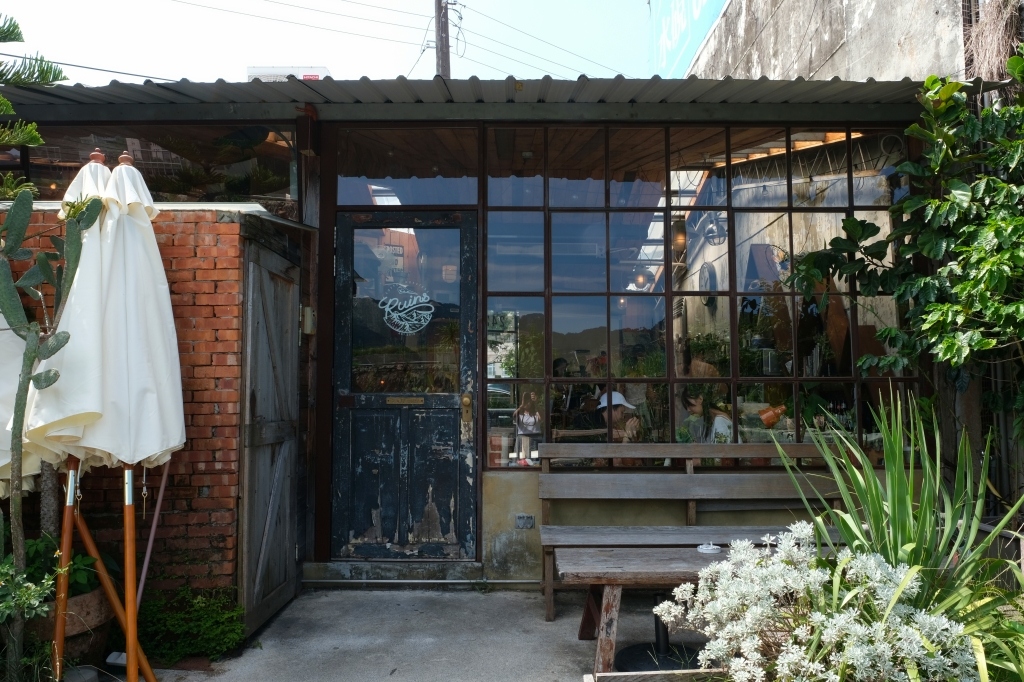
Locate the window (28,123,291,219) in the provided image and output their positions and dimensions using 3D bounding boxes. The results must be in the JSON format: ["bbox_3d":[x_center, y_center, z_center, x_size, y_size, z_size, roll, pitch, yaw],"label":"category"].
[{"bbox_3d":[-2.222,-1.081,4.361,1.740,0.619,0.070,0,-4,0],"label":"window"}]

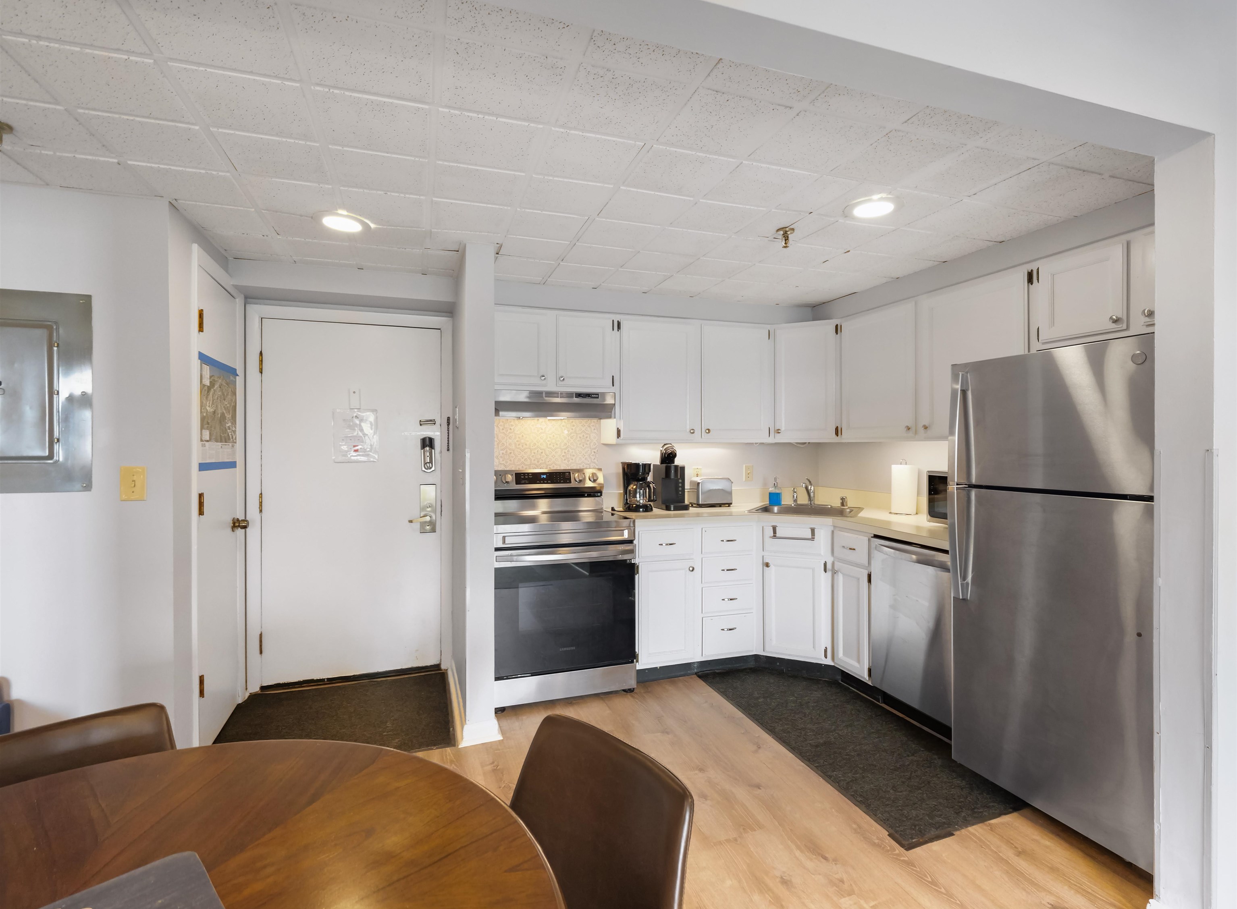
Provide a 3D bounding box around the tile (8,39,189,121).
[{"bbox_3d":[-1.256,-0.918,1.411,0.282,0.020,0.285,-1,1,-19],"label":"tile"}]

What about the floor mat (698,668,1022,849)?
[{"bbox_3d":[1.028,1.287,2.725,0.672,0.010,1.502,-1,1,-19],"label":"floor mat"}]

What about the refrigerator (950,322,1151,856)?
[{"bbox_3d":[1.742,0.448,2.043,0.730,1.625,0.710,0,1,-19],"label":"refrigerator"}]

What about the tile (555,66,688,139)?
[{"bbox_3d":[-0.002,-0.932,1.519,0.280,0.020,0.280,0,1,-19],"label":"tile"}]

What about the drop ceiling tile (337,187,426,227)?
[{"bbox_3d":[-0.885,-0.939,2.180,0.280,0.020,0.280,0,1,-19],"label":"drop ceiling tile"}]

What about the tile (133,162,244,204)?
[{"bbox_3d":[-1.460,-0.936,1.987,0.280,0.020,0.280,0,1,-19],"label":"tile"}]

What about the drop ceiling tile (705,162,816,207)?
[{"bbox_3d":[0.488,-0.944,2.002,0.282,0.020,0.285,-1,1,-19],"label":"drop ceiling tile"}]

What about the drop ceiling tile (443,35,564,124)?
[{"bbox_3d":[-0.298,-0.932,1.435,0.282,0.017,0.278,0,1,-18],"label":"drop ceiling tile"}]

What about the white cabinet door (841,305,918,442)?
[{"bbox_3d":[1.472,-0.452,3.256,0.020,0.705,0.557,-1,1,-19],"label":"white cabinet door"}]

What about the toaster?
[{"bbox_3d":[0.571,0.224,3.564,0.225,0.185,0.150,0,1,-18],"label":"toaster"}]

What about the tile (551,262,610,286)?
[{"bbox_3d":[-0.198,-0.963,3.029,0.290,0.020,0.290,-1,2,-19],"label":"tile"}]

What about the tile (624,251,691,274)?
[{"bbox_3d":[0.189,-0.958,2.828,0.290,0.020,0.290,-1,2,-19],"label":"tile"}]

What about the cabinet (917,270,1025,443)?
[{"bbox_3d":[1.742,-0.431,2.672,0.335,0.725,0.550,0,1,-19],"label":"cabinet"}]

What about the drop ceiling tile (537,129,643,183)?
[{"bbox_3d":[-0.101,-0.940,1.814,0.282,0.017,0.278,0,1,-18],"label":"drop ceiling tile"}]

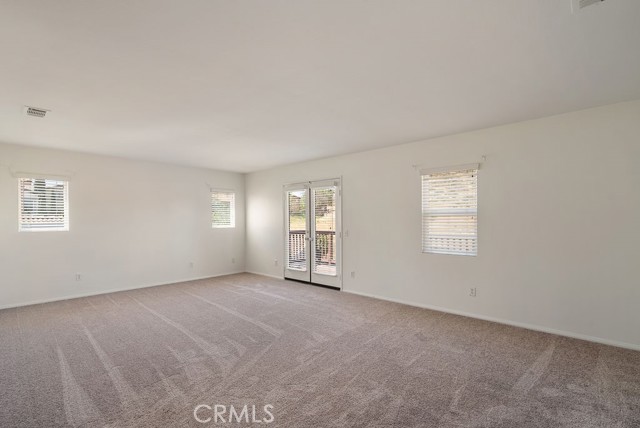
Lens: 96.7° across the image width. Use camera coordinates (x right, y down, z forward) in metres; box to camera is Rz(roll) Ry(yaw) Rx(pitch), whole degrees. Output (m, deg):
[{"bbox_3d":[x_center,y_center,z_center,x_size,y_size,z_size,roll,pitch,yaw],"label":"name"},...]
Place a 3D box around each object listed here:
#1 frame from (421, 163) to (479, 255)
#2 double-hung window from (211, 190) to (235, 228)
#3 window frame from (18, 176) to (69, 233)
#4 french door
[{"bbox_3d":[1.772,-0.043,3.925,0.746,1.200,0.100,-1,-2,41],"label":"frame"},{"bbox_3d":[-2.267,-0.115,6.699,0.100,0.890,0.614,-1,-2,43],"label":"double-hung window"},{"bbox_3d":[-4.339,-0.144,4.495,0.100,0.860,0.584,-1,-2,43],"label":"window frame"},{"bbox_3d":[-0.175,0.385,5.645,1.514,2.040,0.120,-1,-2,41],"label":"french door"}]

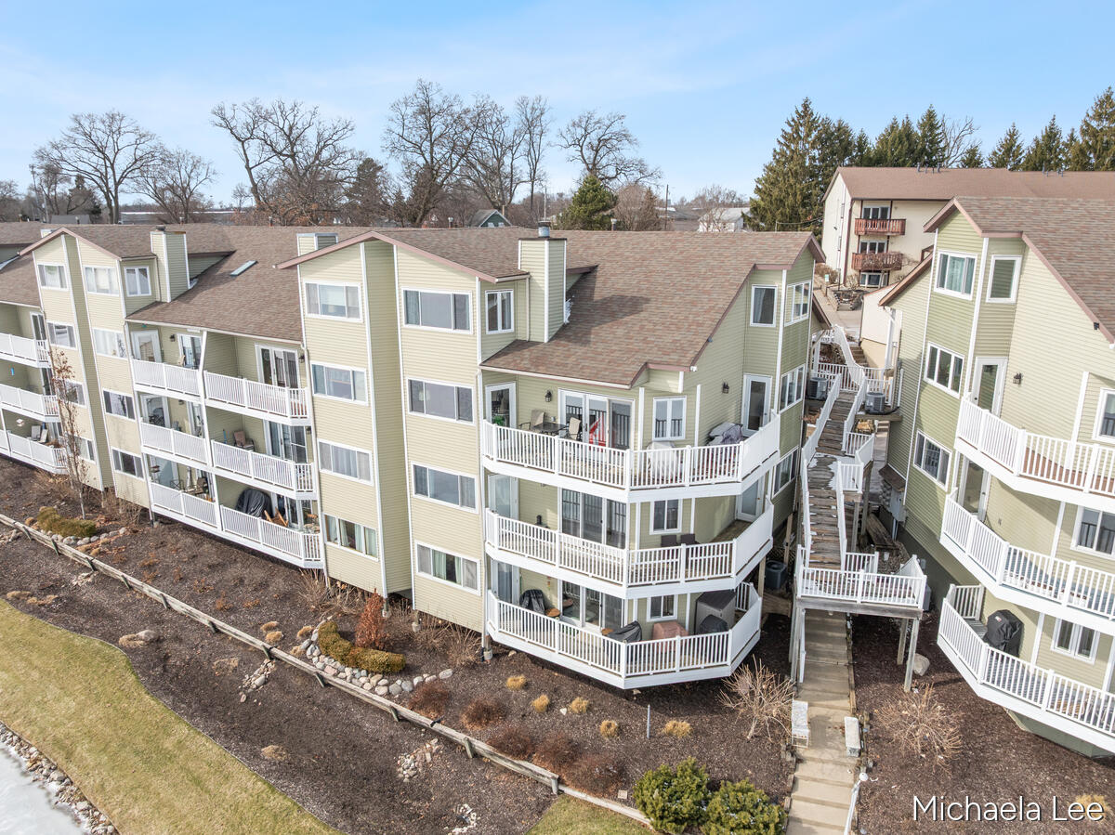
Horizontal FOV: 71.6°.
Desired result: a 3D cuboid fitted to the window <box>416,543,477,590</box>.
[{"bbox_3d":[-3.585,4.926,25.304,2.698,1.172,0.150,10,18,33],"label":"window"}]

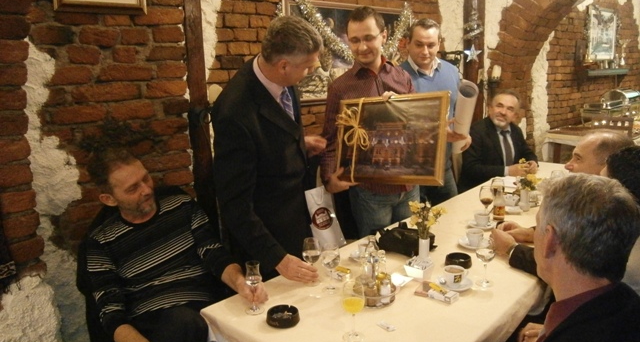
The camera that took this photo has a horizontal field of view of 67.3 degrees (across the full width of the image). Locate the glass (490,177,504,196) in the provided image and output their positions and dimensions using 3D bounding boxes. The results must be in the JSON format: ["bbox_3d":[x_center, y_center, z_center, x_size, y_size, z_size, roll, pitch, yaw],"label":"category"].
[{"bbox_3d":[0.964,0.120,2.600,0.077,0.178,0.077,-2,11,0],"label":"glass"}]

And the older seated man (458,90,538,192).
[{"bbox_3d":[1.275,0.152,3.195,0.580,1.365,0.780,-6,12,-20],"label":"older seated man"}]

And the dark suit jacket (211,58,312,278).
[{"bbox_3d":[-0.219,-0.010,1.900,0.430,0.810,0.490,5,13,31],"label":"dark suit jacket"}]

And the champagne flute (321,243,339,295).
[{"bbox_3d":[0.036,0.335,1.678,0.067,0.170,0.067,-2,11,0],"label":"champagne flute"}]

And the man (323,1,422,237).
[{"bbox_3d":[0.265,0.112,2.417,0.520,1.807,0.440,-3,11,-5],"label":"man"}]

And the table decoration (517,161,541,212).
[{"bbox_3d":[1.097,0.092,2.550,0.135,0.245,0.130,-2,11,0],"label":"table decoration"}]

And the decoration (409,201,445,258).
[{"bbox_3d":[0.422,0.236,1.934,0.150,0.240,0.140,-2,11,0],"label":"decoration"}]

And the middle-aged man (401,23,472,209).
[{"bbox_3d":[0.645,0.032,2.815,0.550,1.785,0.420,-4,11,-11],"label":"middle-aged man"}]

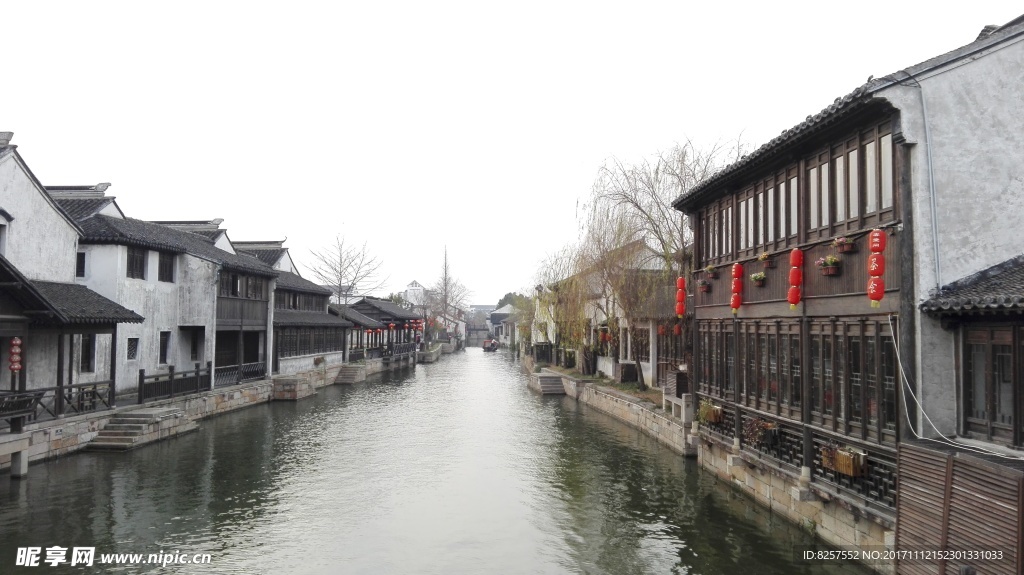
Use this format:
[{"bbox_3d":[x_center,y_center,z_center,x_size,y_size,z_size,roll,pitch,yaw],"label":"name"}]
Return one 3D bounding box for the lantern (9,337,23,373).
[{"bbox_3d":[-14.604,1.972,21.562,0.391,1.059,0.391,0,-3,-2],"label":"lantern"}]

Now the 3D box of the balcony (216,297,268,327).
[{"bbox_3d":[-12.994,1.152,35.549,0.150,1.200,5.280,0,-3,6],"label":"balcony"}]

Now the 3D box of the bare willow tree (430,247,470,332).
[{"bbox_3d":[-8.866,1.150,102.766,5.629,13.859,5.400,0,-3,-2],"label":"bare willow tree"}]

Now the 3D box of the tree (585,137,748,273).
[{"bbox_3d":[4.965,-0.393,23.025,5.013,8.681,5.200,0,-3,-2],"label":"tree"}]

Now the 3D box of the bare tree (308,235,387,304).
[{"bbox_3d":[-12.497,0.799,55.250,5.907,9.639,6.000,0,-3,-2],"label":"bare tree"}]

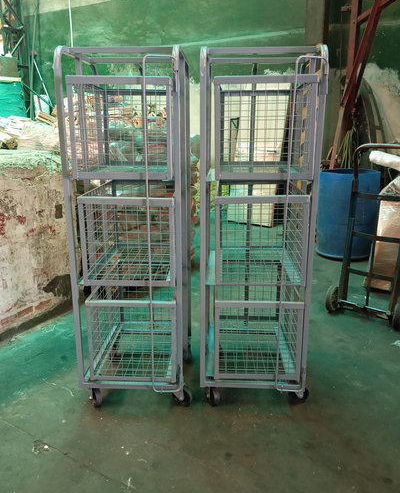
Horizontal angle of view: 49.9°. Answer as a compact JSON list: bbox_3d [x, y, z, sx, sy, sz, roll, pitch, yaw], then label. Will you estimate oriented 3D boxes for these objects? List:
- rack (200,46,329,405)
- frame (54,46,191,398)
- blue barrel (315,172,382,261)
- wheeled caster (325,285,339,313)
[{"bbox_3d":[0.268,-0.062,2.153,0.507,1.670,0.552,1,15,3],"label":"rack"},{"bbox_3d":[-0.315,-0.066,2.151,0.507,1.660,0.552,1,15,3],"label":"frame"},{"bbox_3d":[1.605,-0.356,4.693,0.601,0.891,0.601,0,15,0],"label":"blue barrel"},{"bbox_3d":[0.995,0.398,3.245,0.047,0.203,0.203,9,18,31],"label":"wheeled caster"}]

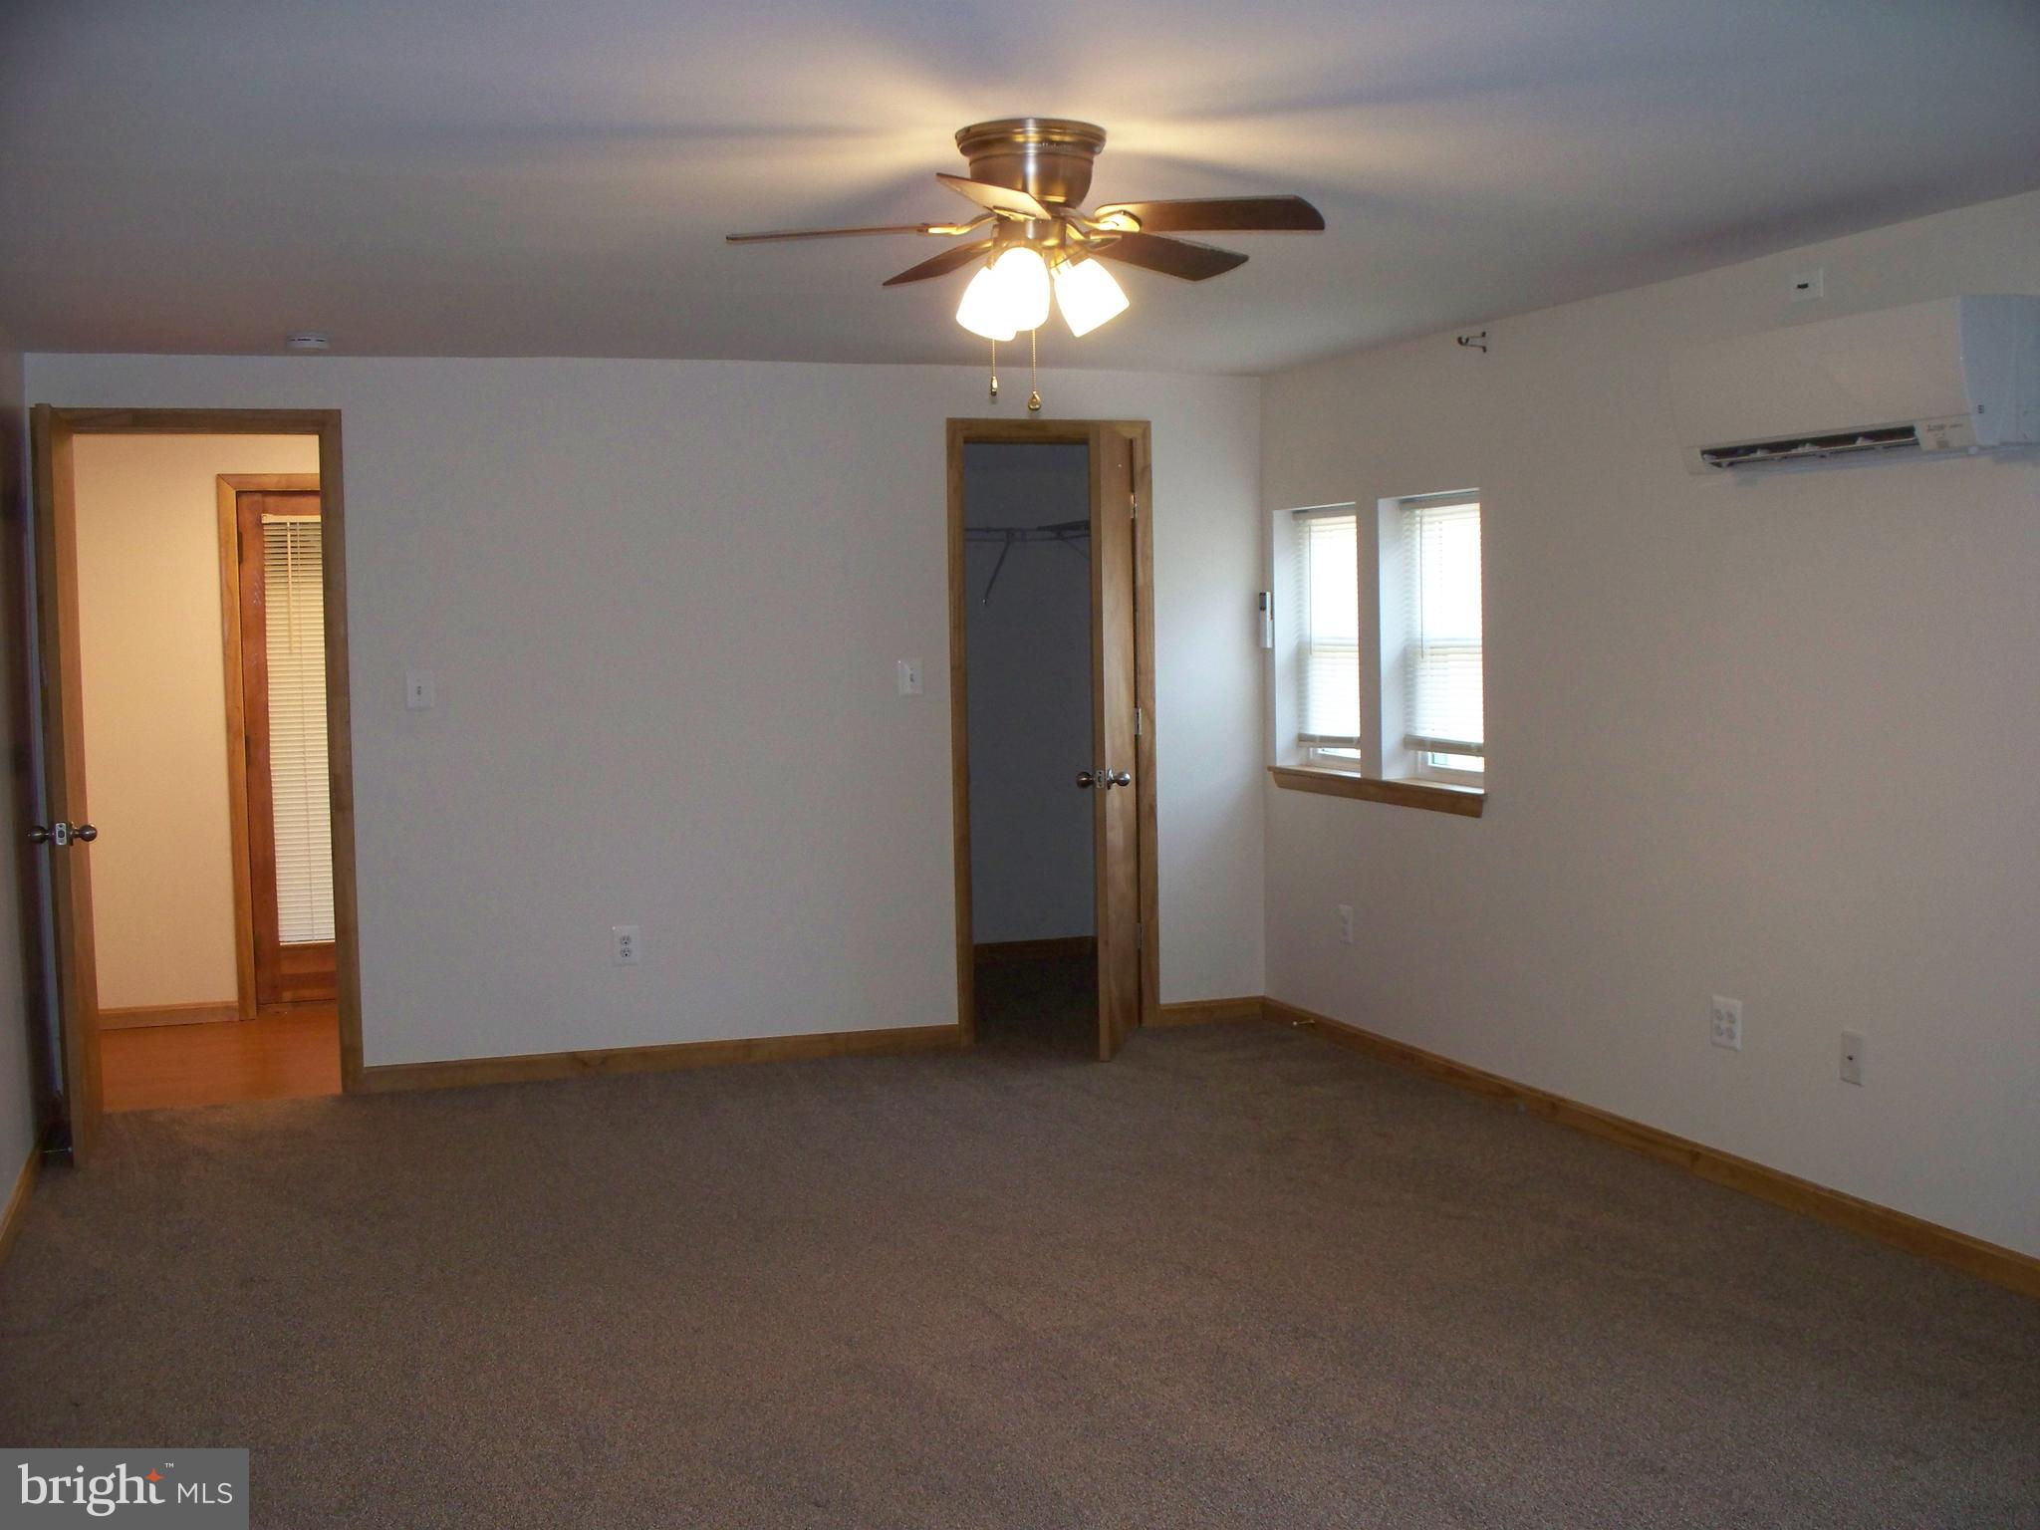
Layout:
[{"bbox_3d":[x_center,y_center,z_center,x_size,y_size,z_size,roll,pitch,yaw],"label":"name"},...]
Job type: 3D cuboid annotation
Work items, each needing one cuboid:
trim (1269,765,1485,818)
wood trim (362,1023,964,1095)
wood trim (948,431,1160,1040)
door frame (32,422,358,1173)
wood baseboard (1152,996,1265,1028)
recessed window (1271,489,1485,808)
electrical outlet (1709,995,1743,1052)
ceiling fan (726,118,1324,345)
[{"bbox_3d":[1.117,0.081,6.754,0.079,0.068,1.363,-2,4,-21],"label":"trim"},{"bbox_3d":[-1.092,0.928,6.741,1.899,0.077,0.020,-2,4,-21],"label":"wood trim"},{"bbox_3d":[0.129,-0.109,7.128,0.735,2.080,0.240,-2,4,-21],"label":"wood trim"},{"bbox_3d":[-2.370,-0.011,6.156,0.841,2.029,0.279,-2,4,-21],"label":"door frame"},{"bbox_3d":[0.676,0.866,7.400,0.408,0.081,0.020,-2,4,-21],"label":"wood baseboard"},{"bbox_3d":[1.167,-0.383,6.734,0.158,0.903,1.318,-2,4,-21],"label":"recessed window"},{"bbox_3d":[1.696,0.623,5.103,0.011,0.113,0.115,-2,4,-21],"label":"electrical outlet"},{"bbox_3d":[0.014,-0.903,3.672,1.060,0.349,1.060,-2,4,-21],"label":"ceiling fan"}]

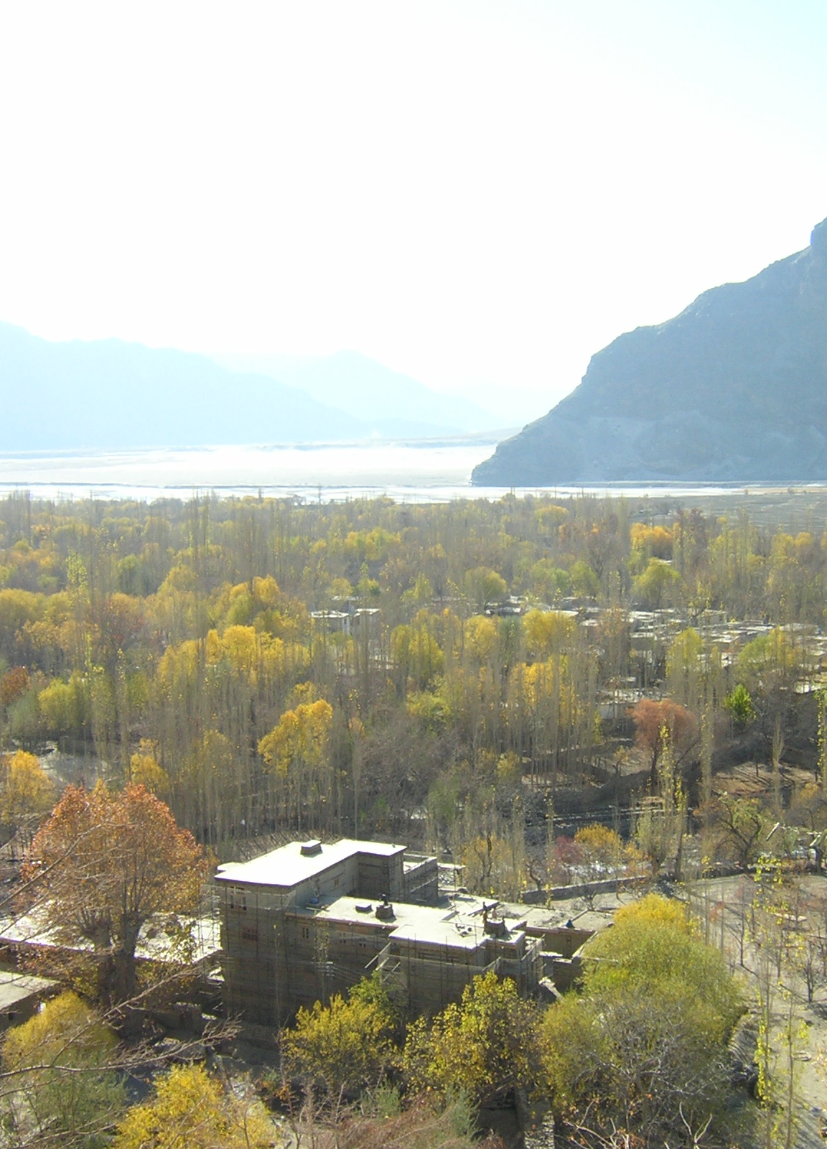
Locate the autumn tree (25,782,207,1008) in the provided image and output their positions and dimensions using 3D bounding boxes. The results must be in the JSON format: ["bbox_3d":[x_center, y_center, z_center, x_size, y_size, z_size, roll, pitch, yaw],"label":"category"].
[{"bbox_3d":[-28.950,31.270,151.750,17.640,22.300,17.000,0,6,0],"label":"autumn tree"}]

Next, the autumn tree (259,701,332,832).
[{"bbox_3d":[-16.810,27.370,224.720,10.730,19.300,9.500,0,6,0],"label":"autumn tree"}]

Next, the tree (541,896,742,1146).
[{"bbox_3d":[18.730,36.230,128.120,16.440,18.000,14.500,0,6,0],"label":"tree"}]

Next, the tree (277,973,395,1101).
[{"bbox_3d":[-6.520,39.680,134.990,10.020,9.800,9.000,0,6,0],"label":"tree"}]

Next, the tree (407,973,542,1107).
[{"bbox_3d":[4.920,39.330,132.440,11.580,11.000,10.500,0,6,0],"label":"tree"}]

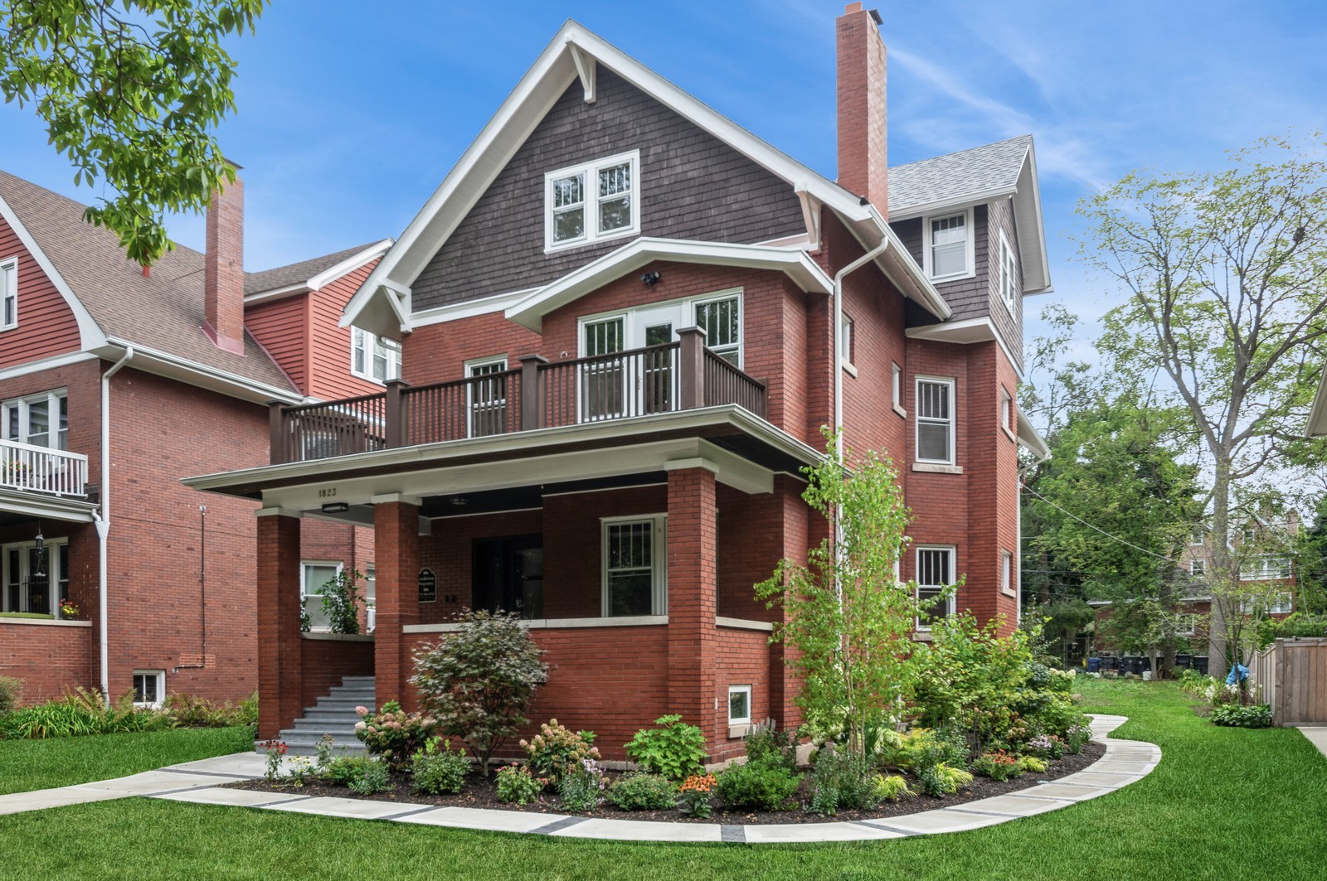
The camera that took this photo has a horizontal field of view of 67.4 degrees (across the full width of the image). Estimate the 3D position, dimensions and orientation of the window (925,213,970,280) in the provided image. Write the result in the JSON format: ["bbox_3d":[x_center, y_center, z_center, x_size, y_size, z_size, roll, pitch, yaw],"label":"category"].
[{"bbox_3d":[5.010,-3.431,17.500,0.790,1.140,0.120,-3,-7,26],"label":"window"}]

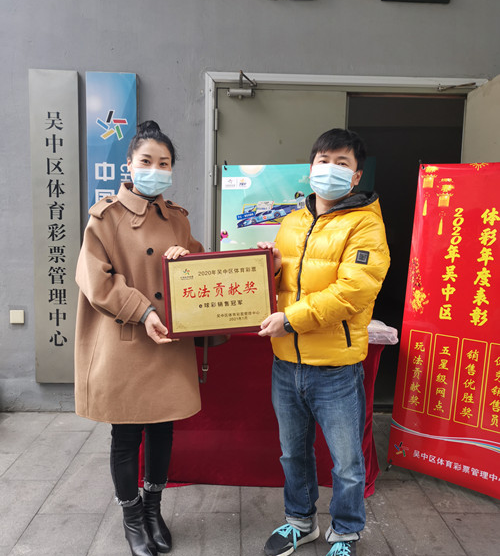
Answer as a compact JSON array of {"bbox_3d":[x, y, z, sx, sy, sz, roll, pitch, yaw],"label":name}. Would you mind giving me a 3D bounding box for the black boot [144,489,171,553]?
[{"bbox_3d":[-0.391,1.001,2.185,0.085,0.200,0.240,-3,8,-30],"label":"black boot"}]

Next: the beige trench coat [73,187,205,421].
[{"bbox_3d":[-0.435,0.095,2.006,0.500,0.910,0.380,-2,8,-27],"label":"beige trench coat"}]

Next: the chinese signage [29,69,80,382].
[{"bbox_3d":[-1.253,-0.299,3.388,0.302,2.019,0.045,1,7,-1],"label":"chinese signage"}]

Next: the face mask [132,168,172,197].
[{"bbox_3d":[-0.352,-0.344,1.870,0.145,0.110,0.090,-6,9,-24],"label":"face mask"}]

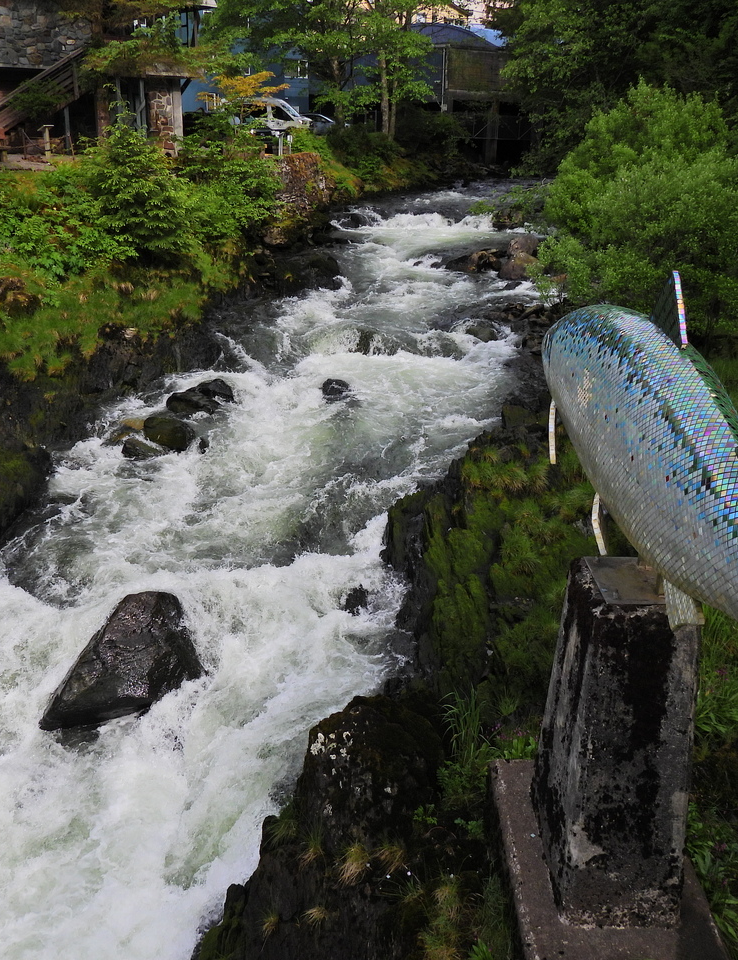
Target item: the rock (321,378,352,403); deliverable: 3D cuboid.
[{"bbox_3d":[-0.570,-1.550,15.560,0.530,0.380,0.500,0,17,0],"label":"rock"}]

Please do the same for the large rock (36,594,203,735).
[{"bbox_3d":[-2.190,1.500,7.840,1.320,0.950,0.980,-5,18,-17],"label":"large rock"}]

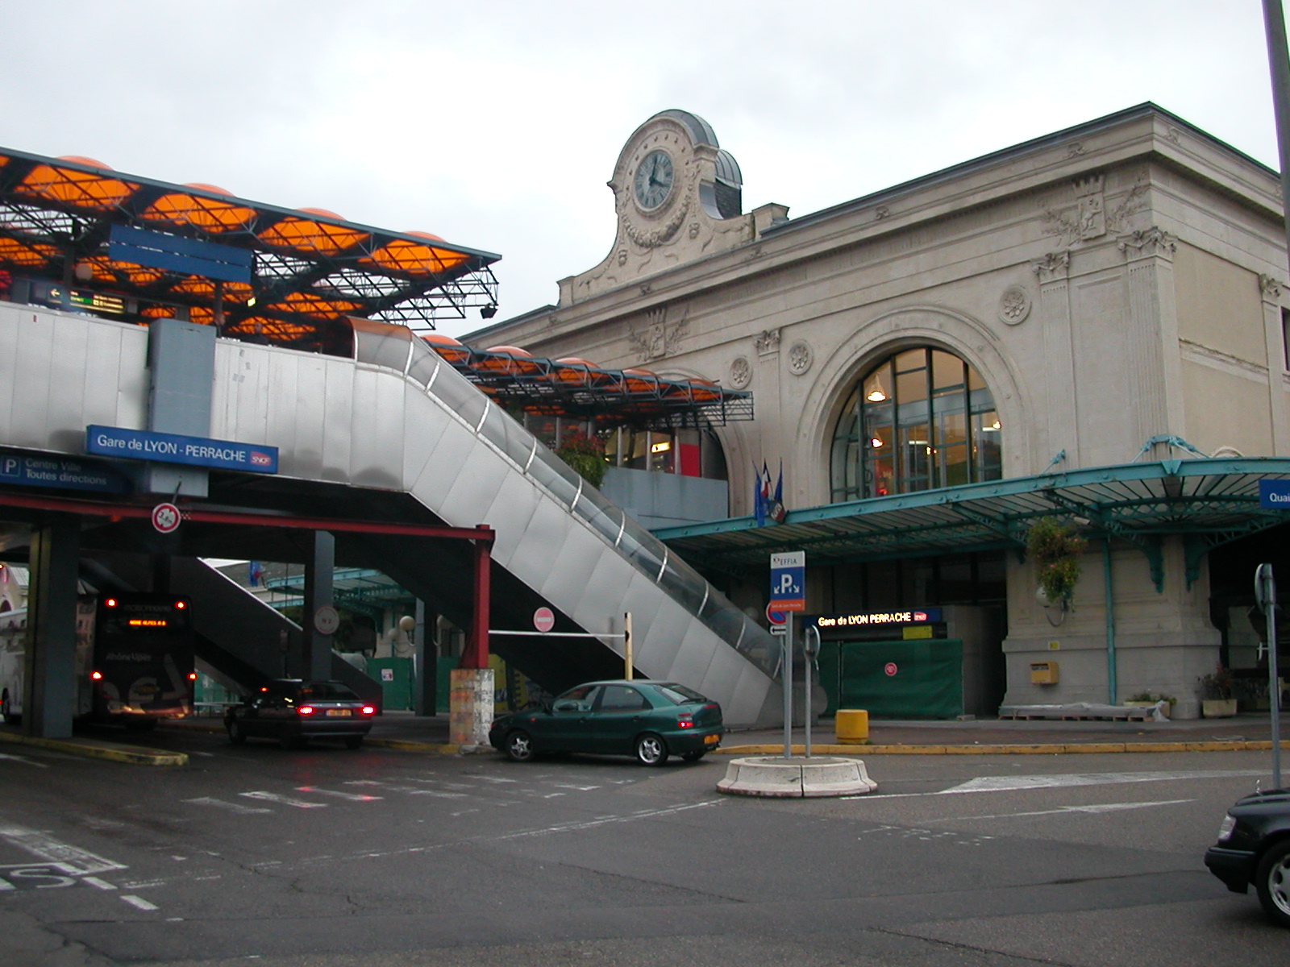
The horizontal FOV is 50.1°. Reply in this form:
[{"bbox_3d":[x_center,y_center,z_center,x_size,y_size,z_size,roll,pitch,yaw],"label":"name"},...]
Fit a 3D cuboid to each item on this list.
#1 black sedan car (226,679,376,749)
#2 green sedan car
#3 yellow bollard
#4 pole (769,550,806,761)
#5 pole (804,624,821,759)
[{"bbox_3d":[-7.453,4.879,29.420,1.750,1.420,4.450,6,-10,-36],"label":"black sedan car"},{"bbox_3d":[-0.710,4.183,24.313,4.190,1.420,1.750,-4,-9,26],"label":"green sedan car"},{"bbox_3d":[4.074,4.838,27.417,0.652,0.653,0.652,0,-8,0],"label":"yellow bollard"},{"bbox_3d":[1.890,2.278,18.295,0.510,2.745,0.130,-6,-10,38],"label":"pole"},{"bbox_3d":[2.181,2.755,18.304,0.130,1.748,0.450,3,-8,-19],"label":"pole"}]

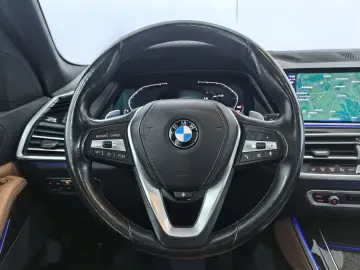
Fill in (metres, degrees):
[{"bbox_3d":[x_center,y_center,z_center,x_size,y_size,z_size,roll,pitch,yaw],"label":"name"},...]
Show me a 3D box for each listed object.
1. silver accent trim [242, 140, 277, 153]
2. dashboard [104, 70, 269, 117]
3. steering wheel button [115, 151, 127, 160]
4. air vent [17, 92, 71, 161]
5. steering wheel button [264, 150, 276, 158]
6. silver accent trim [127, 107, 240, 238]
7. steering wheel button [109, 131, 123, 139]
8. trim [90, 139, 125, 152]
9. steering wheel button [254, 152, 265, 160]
[{"bbox_3d":[0.133,0.019,0.467,0.057,0.019,0.008,1,-5,0],"label":"silver accent trim"},{"bbox_3d":[0.017,-0.089,0.650,0.365,0.120,0.060,1,8,0],"label":"dashboard"},{"bbox_3d":[-0.099,0.034,0.467,0.021,0.016,0.007,1,-5,0],"label":"steering wheel button"},{"bbox_3d":[-0.298,-0.021,0.665,0.140,0.155,0.060,0,10,-3],"label":"air vent"},{"bbox_3d":[0.150,0.032,0.467,0.019,0.013,0.007,1,-5,0],"label":"steering wheel button"},{"bbox_3d":[0.007,0.061,0.460,0.178,0.206,0.040,1,-5,0],"label":"silver accent trim"},{"bbox_3d":[-0.107,0.000,0.467,0.024,0.014,0.007,1,-5,0],"label":"steering wheel button"},{"bbox_3d":[-0.118,0.018,0.467,0.059,0.020,0.008,1,-5,0],"label":"trim"},{"bbox_3d":[0.133,0.035,0.467,0.017,0.013,0.007,1,-5,0],"label":"steering wheel button"}]

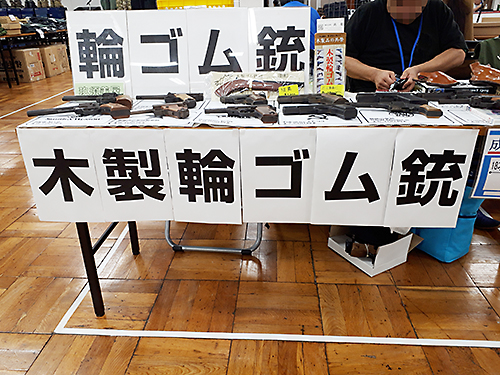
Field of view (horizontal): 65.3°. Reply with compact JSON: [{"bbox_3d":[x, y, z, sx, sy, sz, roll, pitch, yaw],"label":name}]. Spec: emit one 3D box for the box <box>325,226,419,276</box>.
[{"bbox_3d":[0.525,0.237,1.711,0.235,0.120,0.270,-14,27,-28],"label":"box"}]

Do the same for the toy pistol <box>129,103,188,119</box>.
[{"bbox_3d":[-0.278,-0.230,1.177,0.195,0.034,0.105,-8,25,-15],"label":"toy pistol"}]

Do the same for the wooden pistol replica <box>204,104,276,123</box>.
[{"bbox_3d":[-0.026,-0.220,1.146,0.218,0.034,0.112,0,24,1],"label":"wooden pistol replica"}]

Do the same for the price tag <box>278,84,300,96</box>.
[{"bbox_3d":[0.141,-0.339,1.384,0.080,0.055,0.012,7,10,17],"label":"price tag"}]

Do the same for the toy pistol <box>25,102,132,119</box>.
[{"bbox_3d":[-0.513,-0.229,1.177,0.285,0.038,0.120,-7,25,-13],"label":"toy pistol"}]

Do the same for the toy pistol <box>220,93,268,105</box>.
[{"bbox_3d":[-0.015,-0.316,1.363,0.160,0.033,0.095,-2,24,-3],"label":"toy pistol"}]

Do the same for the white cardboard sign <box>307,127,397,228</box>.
[{"bbox_3d":[0.290,-0.020,1.105,0.210,0.297,0.008,1,24,3],"label":"white cardboard sign"}]

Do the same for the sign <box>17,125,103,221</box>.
[{"bbox_3d":[-0.548,-0.029,1.153,0.210,0.297,0.008,1,24,3],"label":"sign"}]

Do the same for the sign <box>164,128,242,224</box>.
[{"bbox_3d":[-0.129,-0.025,1.129,0.210,0.297,0.008,1,24,3],"label":"sign"}]

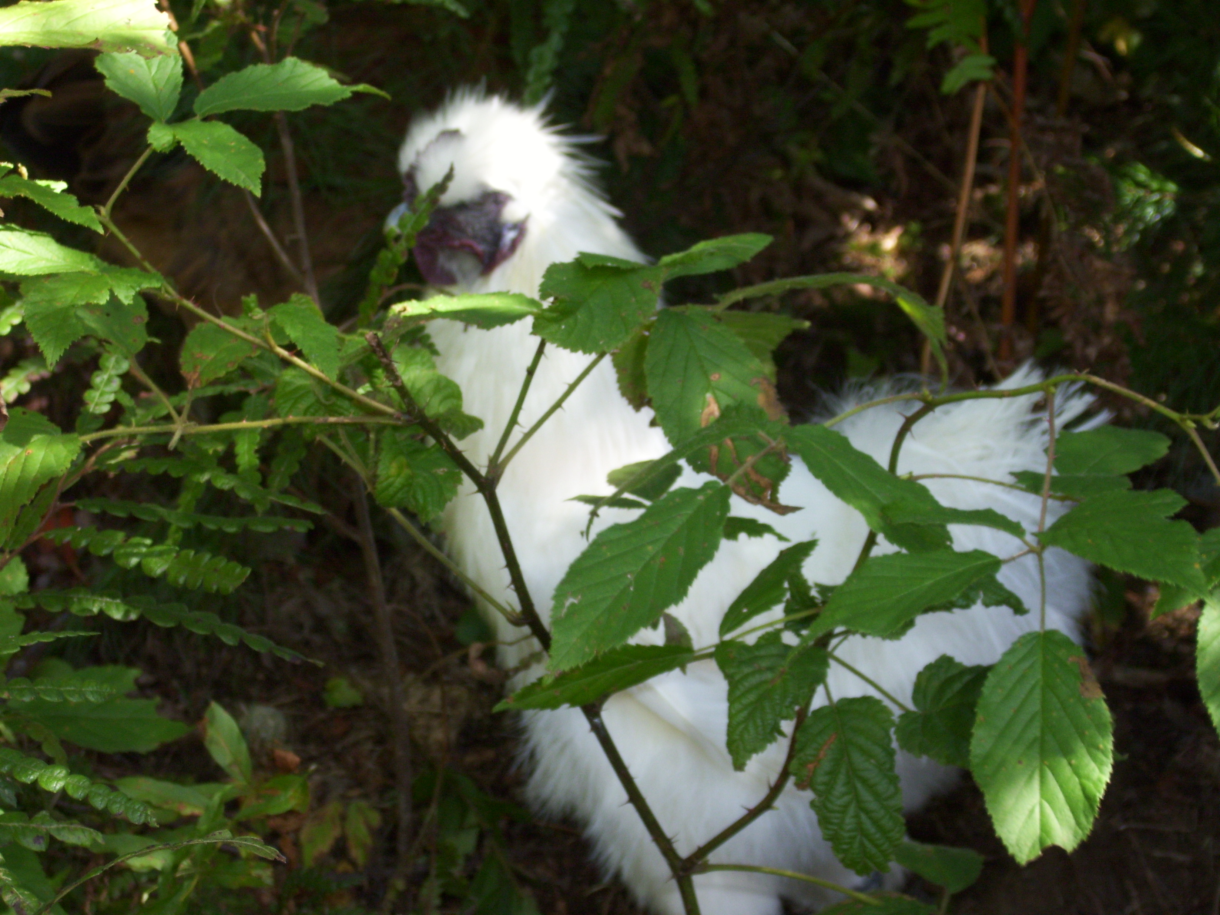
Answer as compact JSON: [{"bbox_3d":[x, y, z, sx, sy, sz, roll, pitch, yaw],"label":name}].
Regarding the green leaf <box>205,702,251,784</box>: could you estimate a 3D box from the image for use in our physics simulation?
[{"bbox_3d":[-0.168,0.126,1.580,0.016,0.040,0.008,-18,-10,-36],"label":"green leaf"}]

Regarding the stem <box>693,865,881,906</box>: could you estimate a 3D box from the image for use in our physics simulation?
[{"bbox_3d":[0.063,0.153,1.290,0.068,0.007,0.006,12,-17,9],"label":"stem"}]

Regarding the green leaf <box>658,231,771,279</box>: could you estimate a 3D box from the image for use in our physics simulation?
[{"bbox_3d":[0.040,-0.079,1.400,0.047,0.009,0.030,-20,27,-7],"label":"green leaf"}]

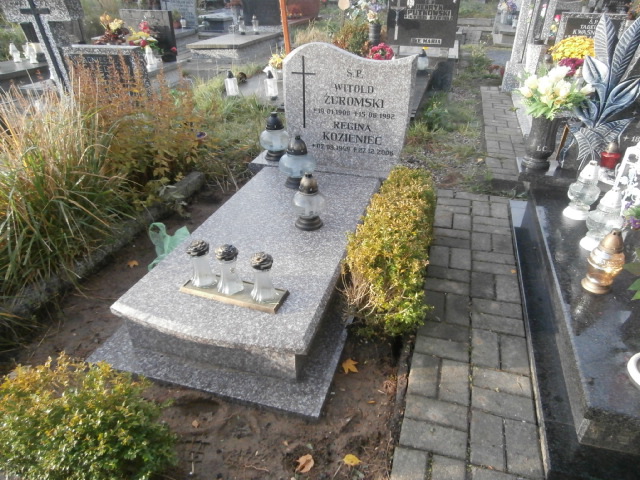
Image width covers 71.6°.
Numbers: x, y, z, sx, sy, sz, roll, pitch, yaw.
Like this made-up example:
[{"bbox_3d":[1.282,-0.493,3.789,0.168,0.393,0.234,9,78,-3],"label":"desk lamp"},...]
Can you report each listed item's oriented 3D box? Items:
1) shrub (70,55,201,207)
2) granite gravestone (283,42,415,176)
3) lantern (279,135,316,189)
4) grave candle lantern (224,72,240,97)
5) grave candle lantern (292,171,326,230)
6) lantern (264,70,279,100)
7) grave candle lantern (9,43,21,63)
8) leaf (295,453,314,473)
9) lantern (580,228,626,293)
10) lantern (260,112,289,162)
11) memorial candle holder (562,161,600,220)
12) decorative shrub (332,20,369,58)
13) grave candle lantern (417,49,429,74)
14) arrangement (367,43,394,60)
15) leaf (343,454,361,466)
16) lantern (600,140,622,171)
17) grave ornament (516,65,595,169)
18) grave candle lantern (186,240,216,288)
[{"bbox_3d":[-1.183,-0.795,2.994,0.780,0.840,0.700,8,32,15],"label":"shrub"},{"bbox_3d":[0.152,-0.749,2.518,0.710,0.680,0.110,9,32,17],"label":"granite gravestone"},{"bbox_3d":[-0.124,-0.455,2.564,0.205,0.298,0.205,-1,31,0],"label":"lantern"},{"bbox_3d":[-0.994,-1.763,4.995,0.140,0.250,0.140,-1,31,0],"label":"grave candle lantern"},{"bbox_3d":[-0.051,-0.186,2.048,0.155,0.253,0.155,0,31,0],"label":"grave candle lantern"},{"bbox_3d":[-0.414,-1.335,3.824,0.102,0.225,0.102,-1,30,1],"label":"lantern"},{"bbox_3d":[-4.386,-2.695,6.381,0.115,0.235,0.110,8,31,15],"label":"grave candle lantern"},{"bbox_3d":[-0.045,0.667,1.333,0.045,0.018,0.064,25,39,36],"label":"leaf"},{"bbox_3d":[1.046,0.072,1.619,0.119,0.238,0.119,8,31,15],"label":"lantern"},{"bbox_3d":[-0.294,-0.658,2.795,0.175,0.275,0.175,0,31,0],"label":"lantern"},{"bbox_3d":[1.265,-0.241,2.119,0.137,0.268,0.137,8,31,15],"label":"memorial candle holder"},{"bbox_3d":[0.466,-2.735,6.259,0.530,0.600,0.520,8,32,15],"label":"decorative shrub"},{"bbox_3d":[1.104,-1.897,4.717,0.118,0.230,0.118,8,31,15],"label":"grave candle lantern"},{"bbox_3d":[0.690,-2.093,4.980,0.270,0.240,0.210,8,31,15],"label":"arrangement"},{"bbox_3d":[0.096,0.656,1.320,0.053,0.012,0.038,0,31,1],"label":"leaf"},{"bbox_3d":[1.568,-0.453,2.364,0.107,0.140,0.107,8,32,15],"label":"lantern"},{"bbox_3d":[1.298,-0.683,2.523,0.380,0.545,0.330,8,31,15],"label":"grave ornament"},{"bbox_3d":[-0.454,0.083,1.694,0.090,0.178,0.090,8,31,15],"label":"grave candle lantern"}]

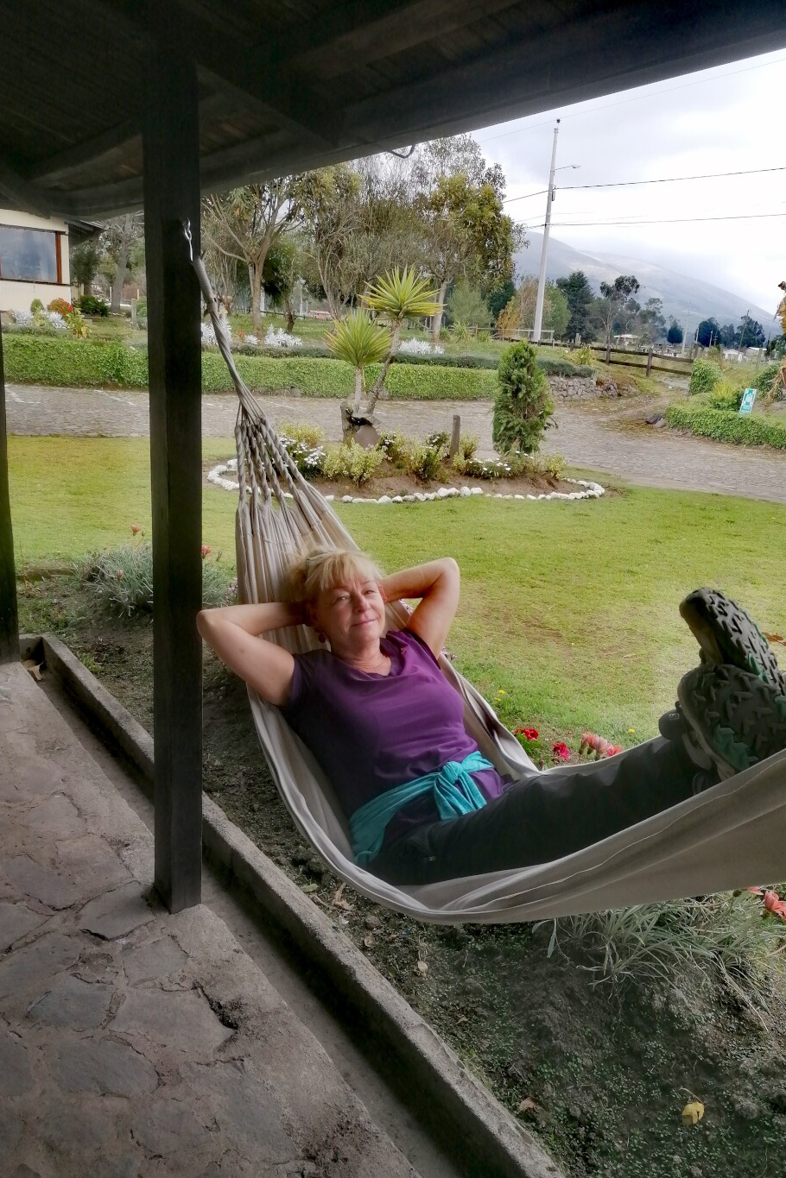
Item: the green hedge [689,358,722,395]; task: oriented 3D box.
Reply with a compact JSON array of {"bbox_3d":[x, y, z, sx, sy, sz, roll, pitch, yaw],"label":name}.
[{"bbox_3d":[7.142,-4.857,21.000,0.757,0.836,0.800,7,15,17],"label":"green hedge"}]

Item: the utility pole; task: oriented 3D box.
[{"bbox_3d":[6.833,-15.807,41.032,0.300,9.435,0.300,5,15,8],"label":"utility pole"}]

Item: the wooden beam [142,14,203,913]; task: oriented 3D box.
[{"bbox_3d":[-0.649,-0.210,2.739,0.117,2.576,0.117,-9,19,-38],"label":"wooden beam"}]

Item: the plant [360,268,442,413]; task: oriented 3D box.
[{"bbox_3d":[0.103,-3.093,11.504,1.025,1.766,1.025,3,14,0],"label":"plant"}]

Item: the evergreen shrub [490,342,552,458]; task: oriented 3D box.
[{"bbox_3d":[1.646,-2.373,11.703,0.797,1.513,0.797,5,15,7],"label":"evergreen shrub"}]

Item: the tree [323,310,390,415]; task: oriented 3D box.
[{"bbox_3d":[-0.444,-2.842,11.502,0.829,1.274,0.829,2,14,-3],"label":"tree"}]

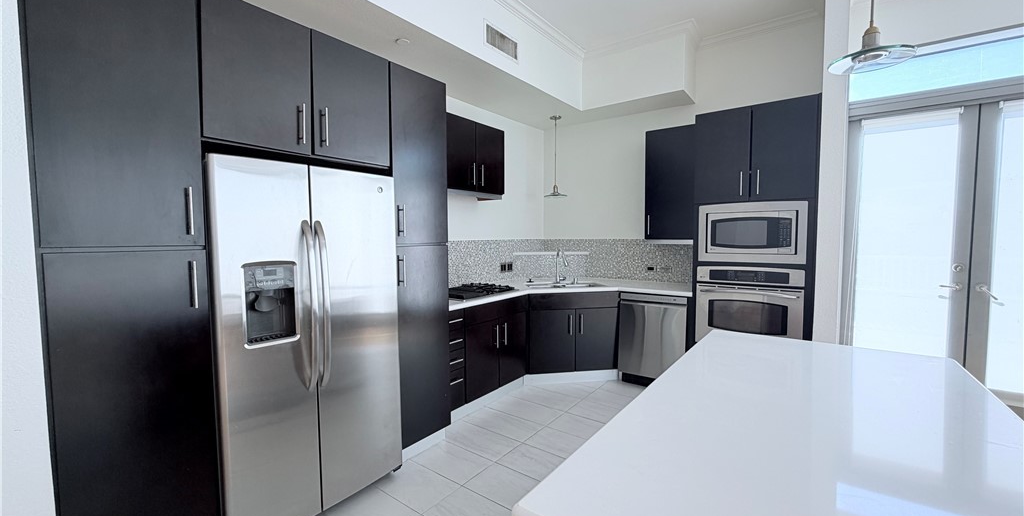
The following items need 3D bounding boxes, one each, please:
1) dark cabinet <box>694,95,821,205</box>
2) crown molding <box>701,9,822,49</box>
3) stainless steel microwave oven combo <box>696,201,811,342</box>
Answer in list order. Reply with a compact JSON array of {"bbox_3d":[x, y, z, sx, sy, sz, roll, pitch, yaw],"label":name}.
[{"bbox_3d":[2.095,-0.840,3.541,0.842,0.763,0.620,2,4,36],"label":"dark cabinet"},{"bbox_3d":[2.197,-2.046,3.757,1.019,0.093,0.090,2,4,37],"label":"crown molding"},{"bbox_3d":[2.057,0.145,3.545,0.761,1.178,0.580,2,4,37],"label":"stainless steel microwave oven combo"}]

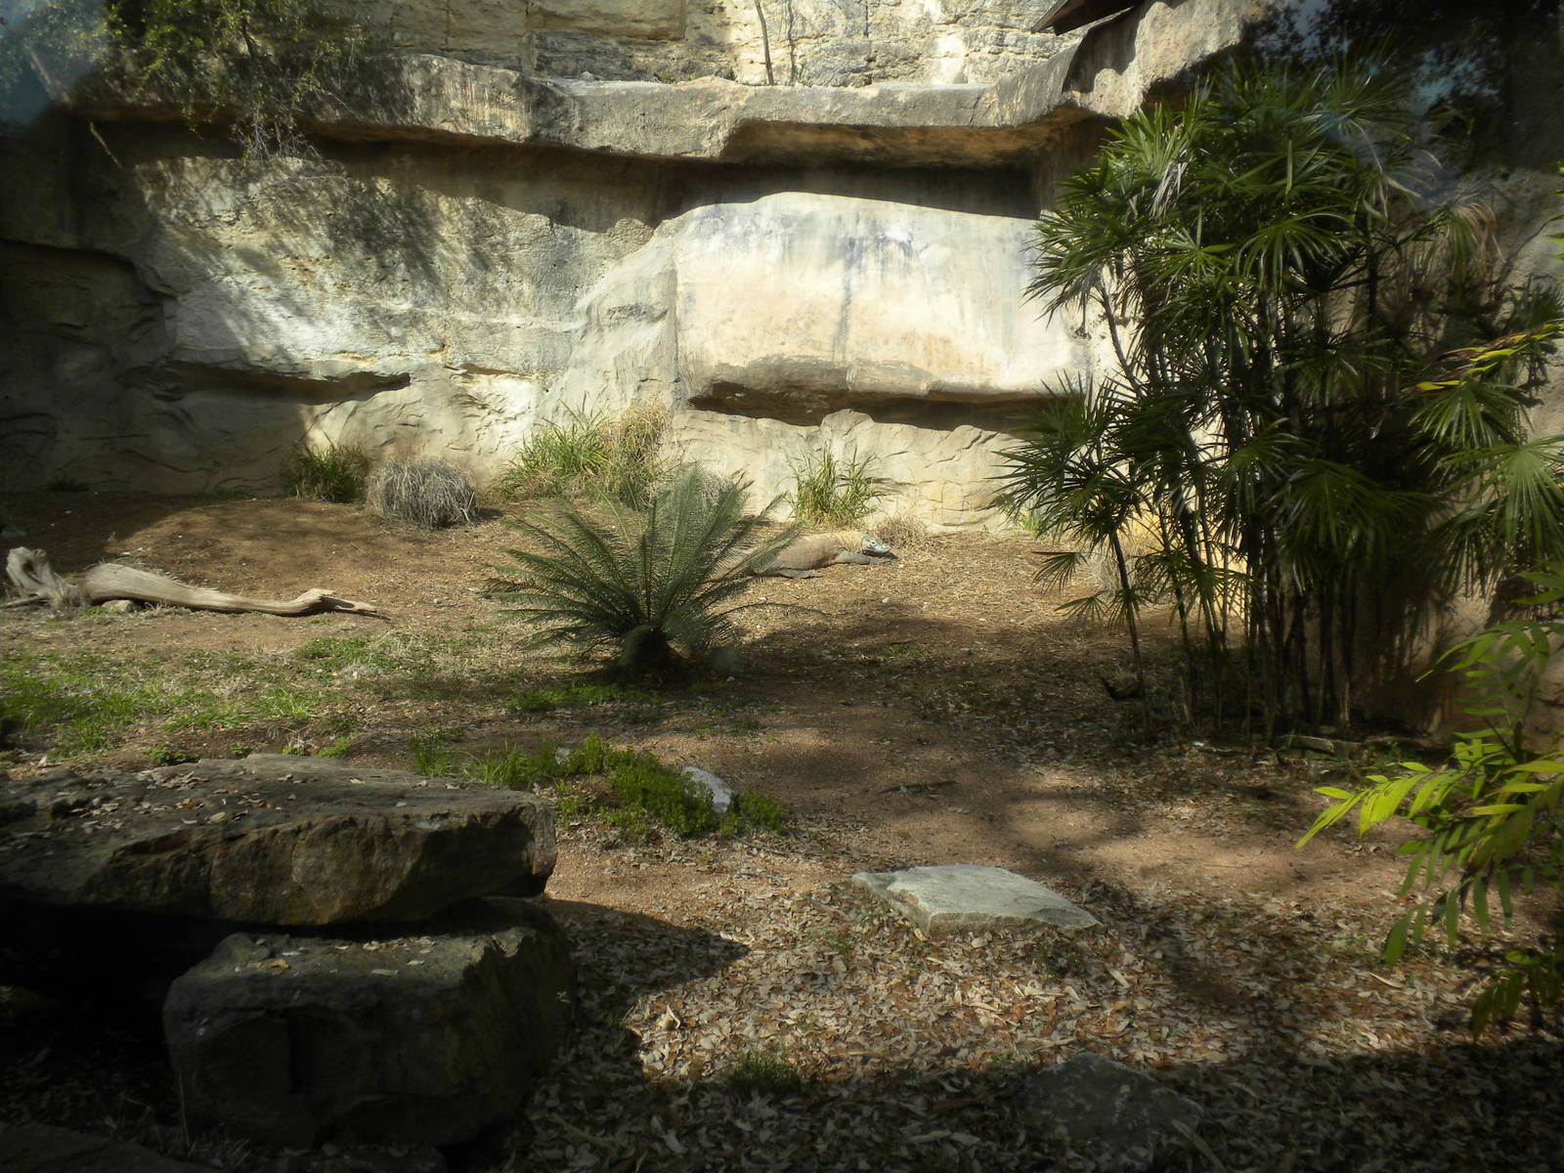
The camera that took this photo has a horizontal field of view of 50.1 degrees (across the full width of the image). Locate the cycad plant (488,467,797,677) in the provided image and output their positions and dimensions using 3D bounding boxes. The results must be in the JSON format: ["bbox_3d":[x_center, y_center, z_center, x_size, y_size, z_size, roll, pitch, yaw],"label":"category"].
[{"bbox_3d":[-0.640,-0.101,7.888,1.480,0.960,1.400,0,6,0],"label":"cycad plant"}]

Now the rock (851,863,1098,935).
[{"bbox_3d":[0.515,0.824,4.511,0.550,0.080,0.470,-1,6,-7],"label":"rock"}]

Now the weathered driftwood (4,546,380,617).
[{"bbox_3d":[-3.420,-0.033,9.738,2.220,0.370,0.480,1,7,8],"label":"weathered driftwood"}]

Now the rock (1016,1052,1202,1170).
[{"bbox_3d":[0.635,1.005,3.223,0.310,0.080,0.310,6,9,45],"label":"rock"}]

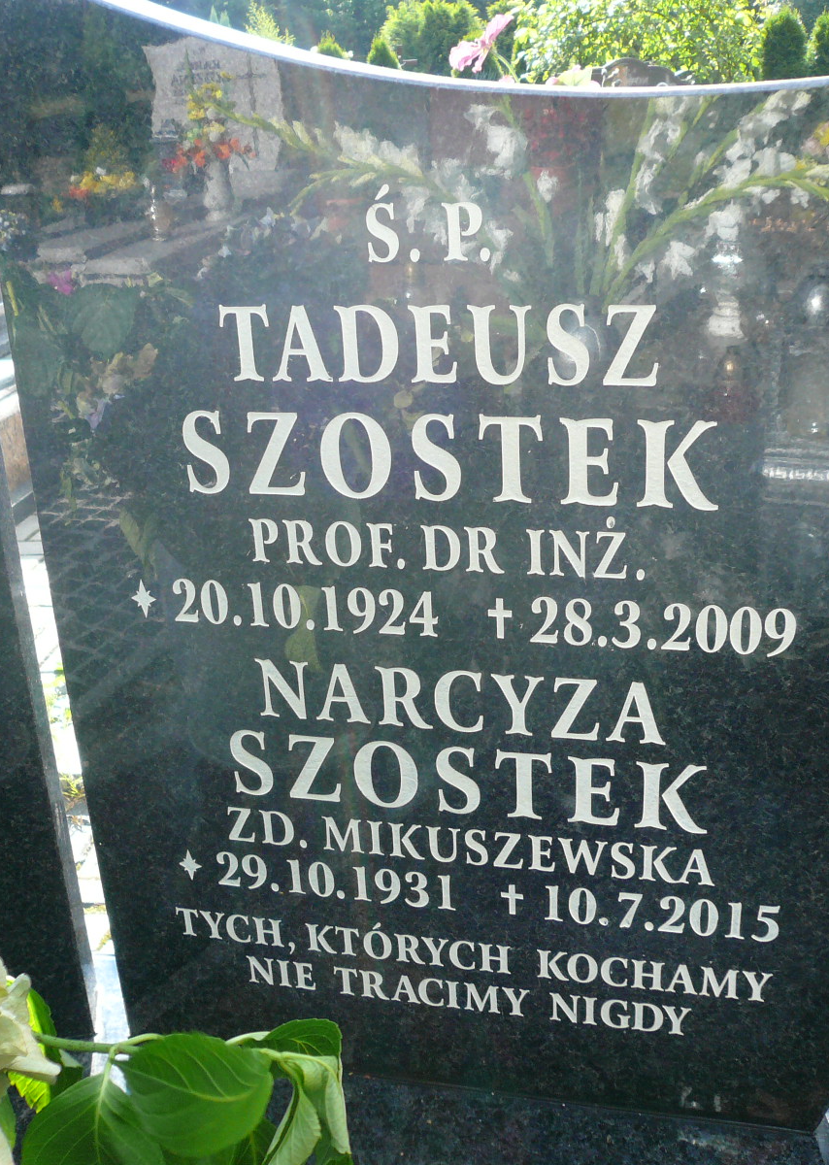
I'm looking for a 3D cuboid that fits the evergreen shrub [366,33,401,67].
[{"bbox_3d":[-0.194,-3.433,9.223,0.500,1.100,0.500,-5,24,3],"label":"evergreen shrub"}]

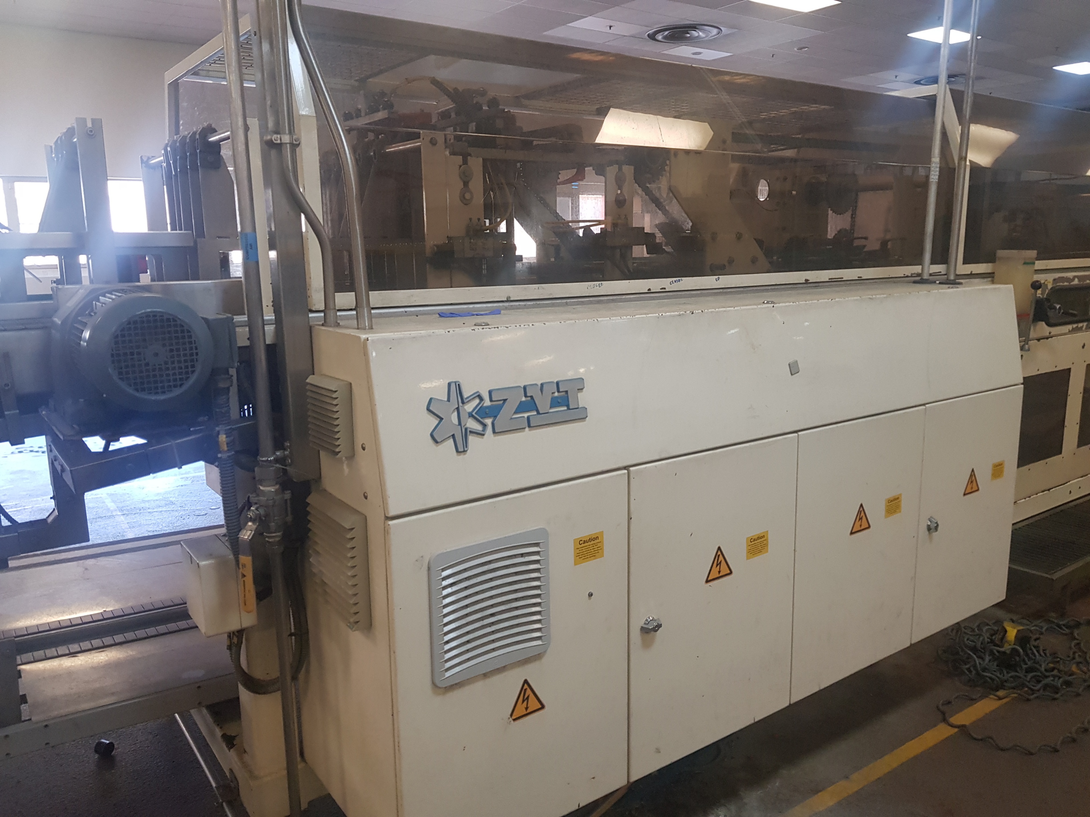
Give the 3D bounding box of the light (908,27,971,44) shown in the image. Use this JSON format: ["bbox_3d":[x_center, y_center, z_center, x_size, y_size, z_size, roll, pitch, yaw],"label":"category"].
[{"bbox_3d":[6.399,-5.992,13.145,1.200,0.080,0.600,-8,14,-34],"label":"light"}]

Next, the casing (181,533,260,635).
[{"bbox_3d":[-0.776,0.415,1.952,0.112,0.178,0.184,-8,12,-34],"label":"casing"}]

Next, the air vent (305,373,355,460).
[{"bbox_3d":[-0.414,0.016,1.579,0.040,0.141,0.142,-8,12,-34],"label":"air vent"}]

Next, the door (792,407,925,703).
[{"bbox_3d":[0.896,0.403,2.360,0.585,0.765,0.030,-8,12,-34],"label":"door"}]

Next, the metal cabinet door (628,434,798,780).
[{"bbox_3d":[0.419,0.471,2.036,0.577,0.765,0.030,-8,12,-34],"label":"metal cabinet door"}]

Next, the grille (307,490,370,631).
[{"bbox_3d":[-0.412,0.299,1.636,0.040,0.226,0.227,-8,12,-34],"label":"grille"}]

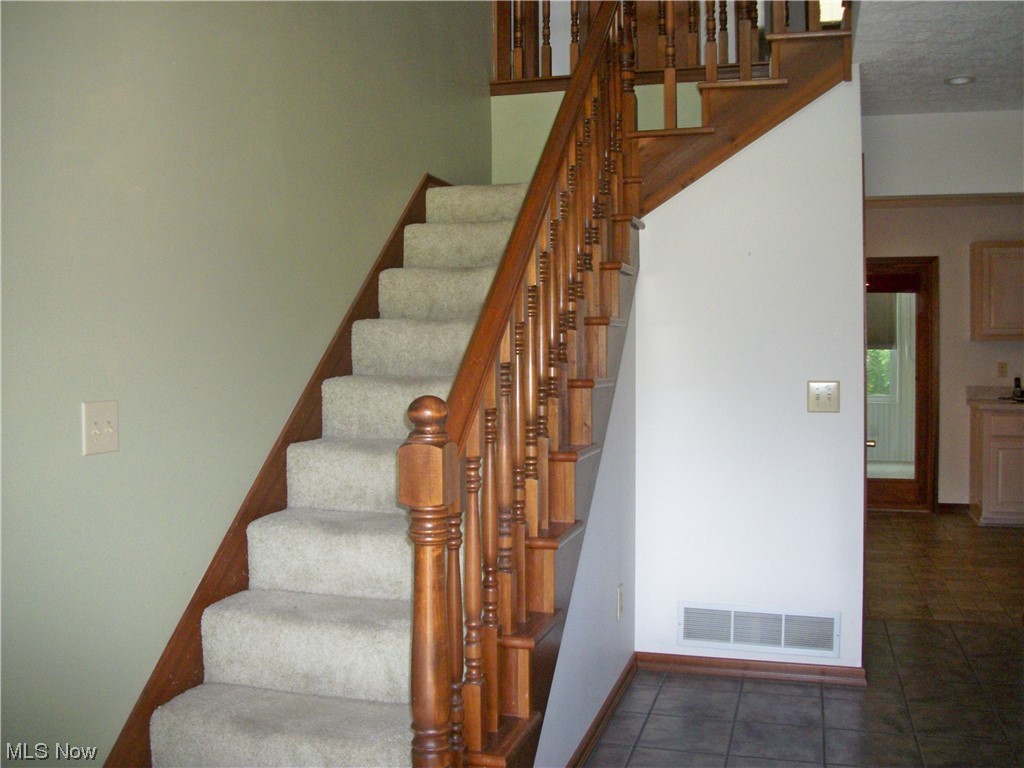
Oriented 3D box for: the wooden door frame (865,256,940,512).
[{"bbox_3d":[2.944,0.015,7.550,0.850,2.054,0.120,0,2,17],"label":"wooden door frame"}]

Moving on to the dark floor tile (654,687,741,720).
[{"bbox_3d":[0.683,1.185,3.486,0.297,0.010,0.295,0,2,17],"label":"dark floor tile"}]

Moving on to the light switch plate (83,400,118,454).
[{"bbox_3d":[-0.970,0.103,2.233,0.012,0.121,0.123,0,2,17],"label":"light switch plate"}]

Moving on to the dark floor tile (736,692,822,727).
[{"bbox_3d":[0.969,1.181,3.399,0.297,0.010,0.295,0,2,17],"label":"dark floor tile"}]

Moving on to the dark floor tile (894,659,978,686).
[{"bbox_3d":[1.706,1.155,3.785,0.297,0.010,0.295,0,2,17],"label":"dark floor tile"}]

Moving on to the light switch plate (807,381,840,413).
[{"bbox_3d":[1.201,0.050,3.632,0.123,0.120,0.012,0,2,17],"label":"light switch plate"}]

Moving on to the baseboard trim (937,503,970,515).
[{"bbox_3d":[3.475,0.986,7.389,0.249,0.085,0.017,0,2,17],"label":"baseboard trim"}]

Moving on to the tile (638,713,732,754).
[{"bbox_3d":[0.594,1.193,3.199,0.297,0.010,0.295,0,2,17],"label":"tile"}]

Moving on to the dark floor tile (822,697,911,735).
[{"bbox_3d":[1.252,1.176,3.314,0.297,0.010,0.295,0,2,17],"label":"dark floor tile"}]

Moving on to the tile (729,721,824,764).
[{"bbox_3d":[0.879,1.189,3.113,0.297,0.010,0.295,0,2,17],"label":"tile"}]

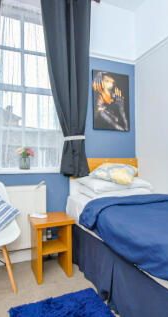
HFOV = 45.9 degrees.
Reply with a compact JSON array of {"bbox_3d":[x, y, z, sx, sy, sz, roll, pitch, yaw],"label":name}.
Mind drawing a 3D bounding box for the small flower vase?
[{"bbox_3d":[-0.615,0.052,2.082,0.100,0.125,0.100,0,0,-22],"label":"small flower vase"}]

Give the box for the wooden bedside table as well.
[{"bbox_3d":[-0.296,0.788,1.798,0.345,0.480,0.295,0,0,-22],"label":"wooden bedside table"}]

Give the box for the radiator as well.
[{"bbox_3d":[-0.622,0.573,1.942,0.495,0.610,0.090,0,0,-22],"label":"radiator"}]

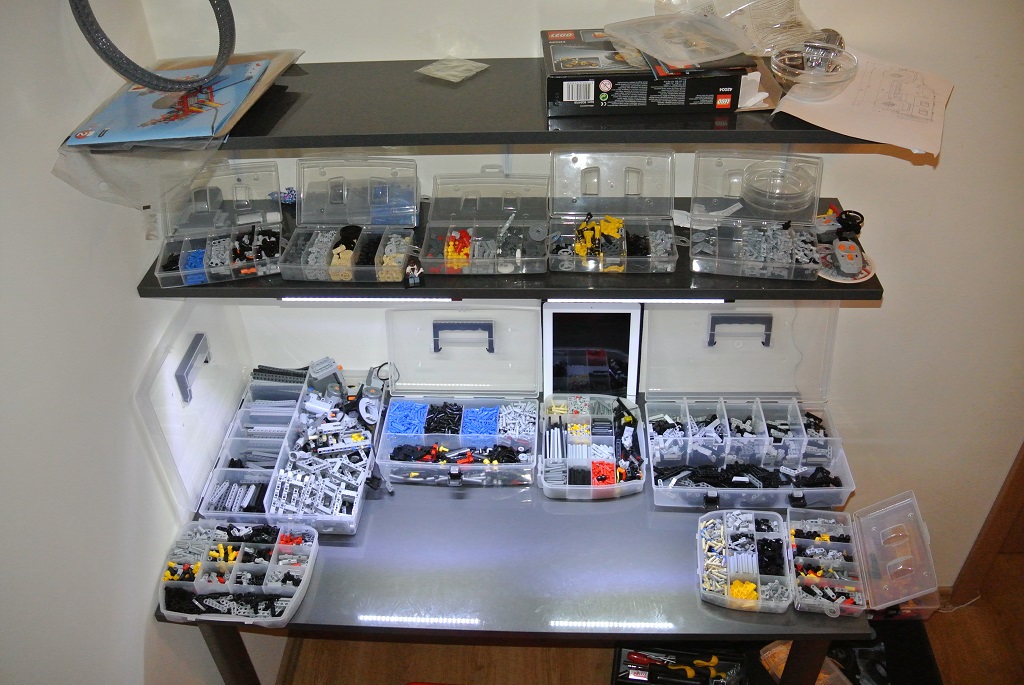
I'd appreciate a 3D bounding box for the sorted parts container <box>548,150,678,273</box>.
[{"bbox_3d":[0.157,-0.208,1.283,0.196,0.128,0.165,0,41,3],"label":"sorted parts container"}]

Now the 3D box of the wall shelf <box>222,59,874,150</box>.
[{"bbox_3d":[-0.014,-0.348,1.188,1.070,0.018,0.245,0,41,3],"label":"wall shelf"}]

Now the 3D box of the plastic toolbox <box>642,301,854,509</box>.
[{"bbox_3d":[0.431,0.115,1.510,0.355,0.272,0.268,0,41,3],"label":"plastic toolbox"}]

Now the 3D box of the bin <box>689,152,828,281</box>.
[{"bbox_3d":[0.372,-0.198,1.262,0.192,0.126,0.165,4,41,7],"label":"bin"}]

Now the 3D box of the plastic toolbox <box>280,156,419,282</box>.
[{"bbox_3d":[-0.251,-0.193,1.284,0.194,0.128,0.165,2,41,5],"label":"plastic toolbox"}]

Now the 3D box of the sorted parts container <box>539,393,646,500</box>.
[{"bbox_3d":[0.145,0.196,1.604,0.188,0.042,0.220,-3,41,-1],"label":"sorted parts container"}]

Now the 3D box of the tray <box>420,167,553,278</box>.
[{"bbox_3d":[-0.038,-0.197,1.323,0.196,0.070,0.205,1,41,3],"label":"tray"}]

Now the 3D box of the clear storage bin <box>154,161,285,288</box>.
[{"bbox_3d":[-0.460,-0.193,1.293,0.186,0.128,0.160,-8,41,-6],"label":"clear storage bin"}]

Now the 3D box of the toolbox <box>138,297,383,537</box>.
[{"bbox_3d":[-0.425,0.102,1.509,0.310,0.345,0.360,0,41,3],"label":"toolbox"}]

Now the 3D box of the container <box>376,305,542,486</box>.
[{"bbox_3d":[-0.099,0.104,1.577,0.295,0.232,0.258,0,41,3],"label":"container"}]

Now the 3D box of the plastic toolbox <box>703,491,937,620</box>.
[{"bbox_3d":[0.489,0.346,1.376,0.360,0.095,0.200,4,41,7],"label":"plastic toolbox"}]

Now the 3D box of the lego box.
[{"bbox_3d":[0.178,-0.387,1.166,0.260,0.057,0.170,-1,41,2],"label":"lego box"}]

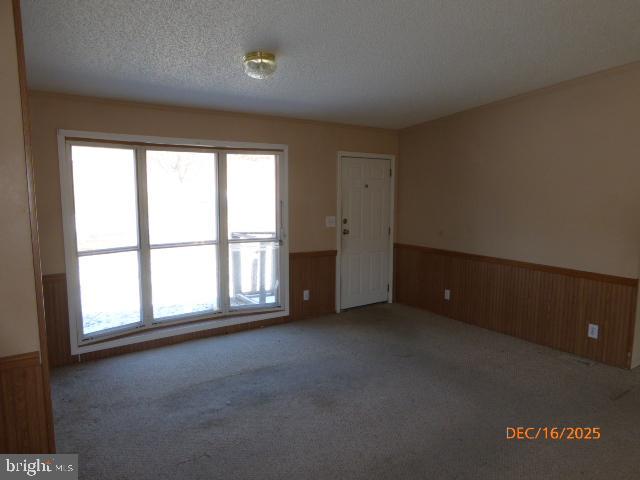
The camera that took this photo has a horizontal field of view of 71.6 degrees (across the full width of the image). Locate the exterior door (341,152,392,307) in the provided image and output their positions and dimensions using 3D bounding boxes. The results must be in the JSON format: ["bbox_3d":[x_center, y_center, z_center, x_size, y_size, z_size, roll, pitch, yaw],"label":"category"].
[{"bbox_3d":[0.602,-0.076,5.878,0.838,1.948,0.050,-4,8,-34],"label":"exterior door"}]

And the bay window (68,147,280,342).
[{"bbox_3d":[-1.347,-0.025,4.616,2.143,1.840,0.220,-4,8,-34],"label":"bay window"}]

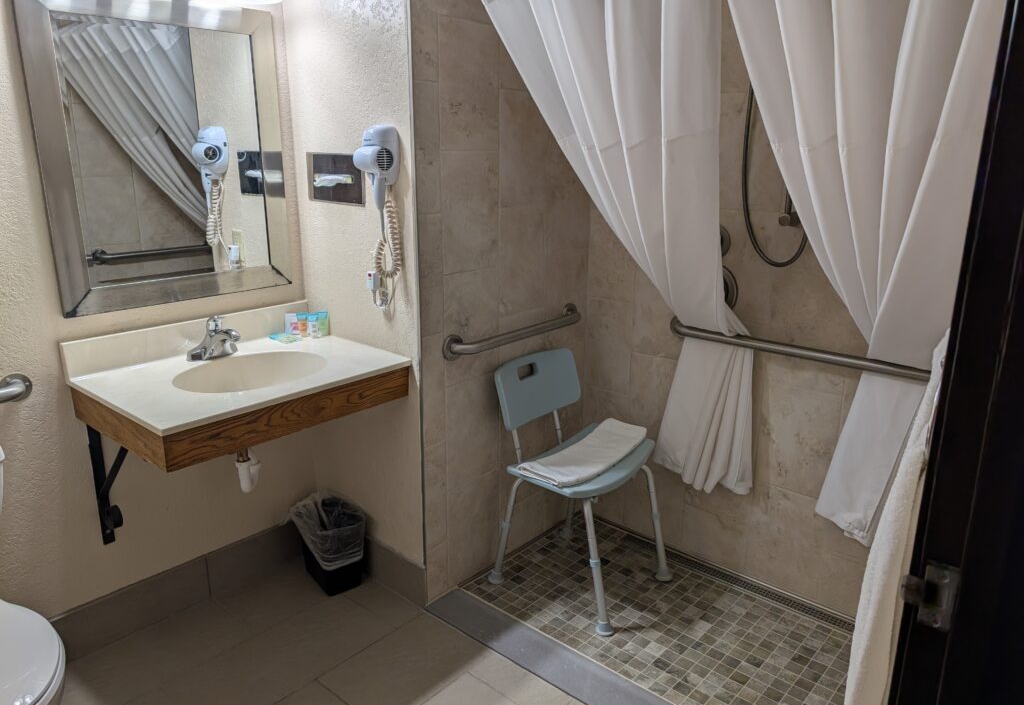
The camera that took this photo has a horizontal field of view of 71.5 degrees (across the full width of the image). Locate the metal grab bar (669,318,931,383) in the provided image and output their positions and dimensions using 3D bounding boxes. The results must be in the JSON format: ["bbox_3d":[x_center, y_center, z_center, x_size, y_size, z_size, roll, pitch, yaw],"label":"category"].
[{"bbox_3d":[0.939,0.007,2.238,1.020,0.081,0.077,13,20,39],"label":"metal grab bar"}]

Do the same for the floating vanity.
[{"bbox_3d":[-0.759,0.247,2.105,0.560,0.618,0.765,13,20,39],"label":"floating vanity"}]

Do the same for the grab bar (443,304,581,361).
[{"bbox_3d":[0.044,-0.075,2.462,0.077,0.081,0.700,13,20,39],"label":"grab bar"}]

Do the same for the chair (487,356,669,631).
[{"bbox_3d":[0.257,0.426,2.455,0.510,0.800,0.530,13,20,39],"label":"chair"}]

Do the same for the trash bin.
[{"bbox_3d":[-0.639,0.683,2.510,0.175,0.265,0.245,-12,20,-39],"label":"trash bin"}]

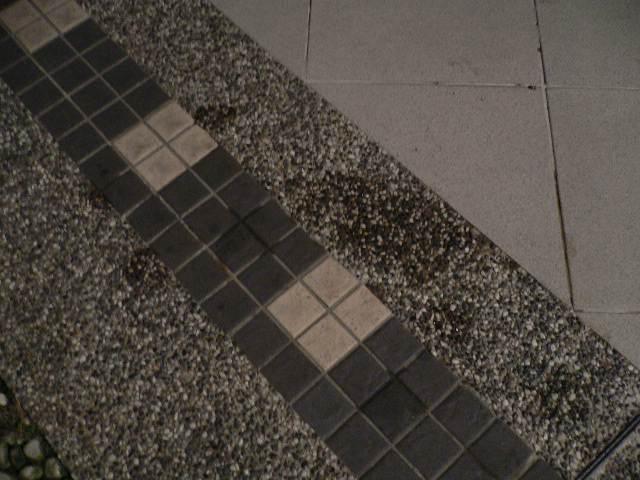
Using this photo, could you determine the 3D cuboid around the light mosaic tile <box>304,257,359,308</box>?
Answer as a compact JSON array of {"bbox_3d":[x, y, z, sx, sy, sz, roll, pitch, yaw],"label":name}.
[{"bbox_3d":[0.025,0.093,1.423,0.089,0.010,0.089,-39,69,-17],"label":"light mosaic tile"}]

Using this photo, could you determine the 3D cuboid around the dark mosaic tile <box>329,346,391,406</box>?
[{"bbox_3d":[0.080,0.274,1.306,0.089,0.010,0.089,-39,69,-17],"label":"dark mosaic tile"}]

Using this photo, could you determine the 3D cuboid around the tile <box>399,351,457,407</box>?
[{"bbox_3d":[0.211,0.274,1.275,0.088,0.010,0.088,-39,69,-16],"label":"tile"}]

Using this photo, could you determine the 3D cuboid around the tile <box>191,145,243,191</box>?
[{"bbox_3d":[-0.239,-0.165,1.539,0.089,0.010,0.089,-39,69,-17],"label":"tile"}]

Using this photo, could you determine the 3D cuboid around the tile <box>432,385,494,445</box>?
[{"bbox_3d":[0.282,0.342,1.266,0.089,0.010,0.089,-39,69,-17],"label":"tile"}]

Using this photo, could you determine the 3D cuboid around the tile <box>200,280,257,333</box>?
[{"bbox_3d":[-0.188,0.143,1.381,0.089,0.010,0.089,-39,69,-17],"label":"tile"}]

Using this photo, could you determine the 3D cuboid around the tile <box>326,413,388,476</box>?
[{"bbox_3d":[0.073,0.396,1.244,0.089,0.010,0.089,-39,69,-17],"label":"tile"}]

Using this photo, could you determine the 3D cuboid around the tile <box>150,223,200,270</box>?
[{"bbox_3d":[-0.310,0.015,1.421,0.088,0.010,0.088,-39,69,-16],"label":"tile"}]

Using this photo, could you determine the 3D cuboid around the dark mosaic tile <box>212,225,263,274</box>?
[{"bbox_3d":[-0.181,0.021,1.443,0.089,0.010,0.089,-39,69,-17],"label":"dark mosaic tile"}]

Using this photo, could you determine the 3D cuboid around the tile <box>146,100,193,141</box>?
[{"bbox_3d":[-0.363,-0.285,1.573,0.088,0.010,0.088,-39,69,-16],"label":"tile"}]

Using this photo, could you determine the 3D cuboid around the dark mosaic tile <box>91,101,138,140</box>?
[{"bbox_3d":[-0.507,-0.296,1.613,0.089,0.010,0.089,-39,69,-17],"label":"dark mosaic tile"}]

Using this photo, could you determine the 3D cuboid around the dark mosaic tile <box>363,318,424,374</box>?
[{"bbox_3d":[0.156,0.220,1.355,0.089,0.010,0.089,-39,69,-17],"label":"dark mosaic tile"}]

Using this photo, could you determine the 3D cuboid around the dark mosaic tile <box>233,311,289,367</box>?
[{"bbox_3d":[-0.123,0.204,1.337,0.088,0.010,0.088,-40,69,-16],"label":"dark mosaic tile"}]

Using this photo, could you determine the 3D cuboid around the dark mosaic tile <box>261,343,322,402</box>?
[{"bbox_3d":[-0.058,0.269,1.313,0.089,0.010,0.089,-39,69,-17],"label":"dark mosaic tile"}]

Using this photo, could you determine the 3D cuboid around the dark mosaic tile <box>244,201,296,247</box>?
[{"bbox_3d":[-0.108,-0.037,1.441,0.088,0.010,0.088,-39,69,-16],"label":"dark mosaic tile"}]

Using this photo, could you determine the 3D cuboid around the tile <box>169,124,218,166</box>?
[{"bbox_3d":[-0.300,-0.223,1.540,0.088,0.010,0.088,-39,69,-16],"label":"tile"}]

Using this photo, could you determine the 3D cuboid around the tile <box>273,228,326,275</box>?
[{"bbox_3d":[-0.044,0.025,1.437,0.089,0.010,0.089,-39,69,-17],"label":"tile"}]

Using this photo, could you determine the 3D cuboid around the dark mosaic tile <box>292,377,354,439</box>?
[{"bbox_3d":[0.008,0.333,1.279,0.089,0.010,0.089,-39,69,-17],"label":"dark mosaic tile"}]

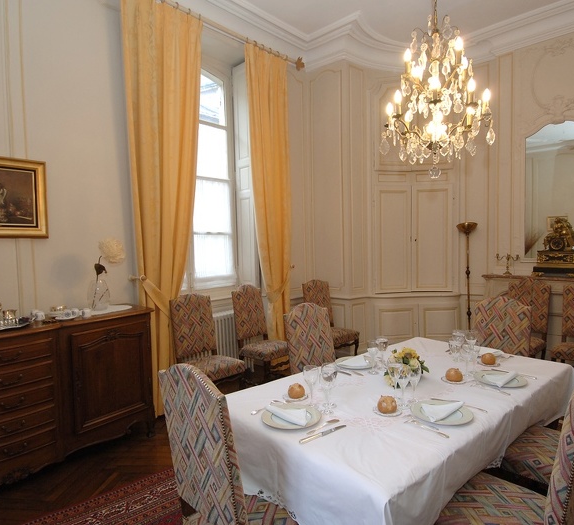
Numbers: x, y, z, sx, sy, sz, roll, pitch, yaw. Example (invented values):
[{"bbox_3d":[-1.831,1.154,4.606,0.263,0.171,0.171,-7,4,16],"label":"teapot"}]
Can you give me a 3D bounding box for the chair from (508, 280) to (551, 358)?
[{"bbox_3d":[2.433,0.736,4.127,0.600,1.100,0.470,-4,4,-39],"label":"chair"}]

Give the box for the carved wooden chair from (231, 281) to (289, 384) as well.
[{"bbox_3d":[-0.255,0.804,4.260,0.600,1.100,0.470,1,4,44],"label":"carved wooden chair"}]

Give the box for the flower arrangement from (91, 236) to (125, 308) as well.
[{"bbox_3d":[-1.512,0.093,3.330,0.290,0.580,0.230,-3,3,-24],"label":"flower arrangement"}]

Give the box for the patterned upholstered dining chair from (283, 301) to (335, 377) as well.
[{"bbox_3d":[0.298,0.860,2.818,0.470,1.100,0.600,-3,4,-36],"label":"patterned upholstered dining chair"}]

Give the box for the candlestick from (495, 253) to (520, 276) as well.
[{"bbox_3d":[2.638,0.020,4.722,0.240,0.260,0.100,1,4,43],"label":"candlestick"}]

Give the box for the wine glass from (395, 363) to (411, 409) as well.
[{"bbox_3d":[0.554,0.588,1.872,0.068,0.185,0.068,-1,3,0],"label":"wine glass"}]

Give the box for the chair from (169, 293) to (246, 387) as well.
[{"bbox_3d":[-0.717,0.846,3.613,0.600,1.100,0.470,1,4,44],"label":"chair"}]

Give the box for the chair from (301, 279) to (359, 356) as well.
[{"bbox_3d":[0.507,0.760,4.768,0.470,1.100,0.600,-3,3,-33],"label":"chair"}]

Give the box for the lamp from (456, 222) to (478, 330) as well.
[{"bbox_3d":[2.296,0.372,5.013,0.270,1.758,0.270,0,3,25],"label":"lamp"}]

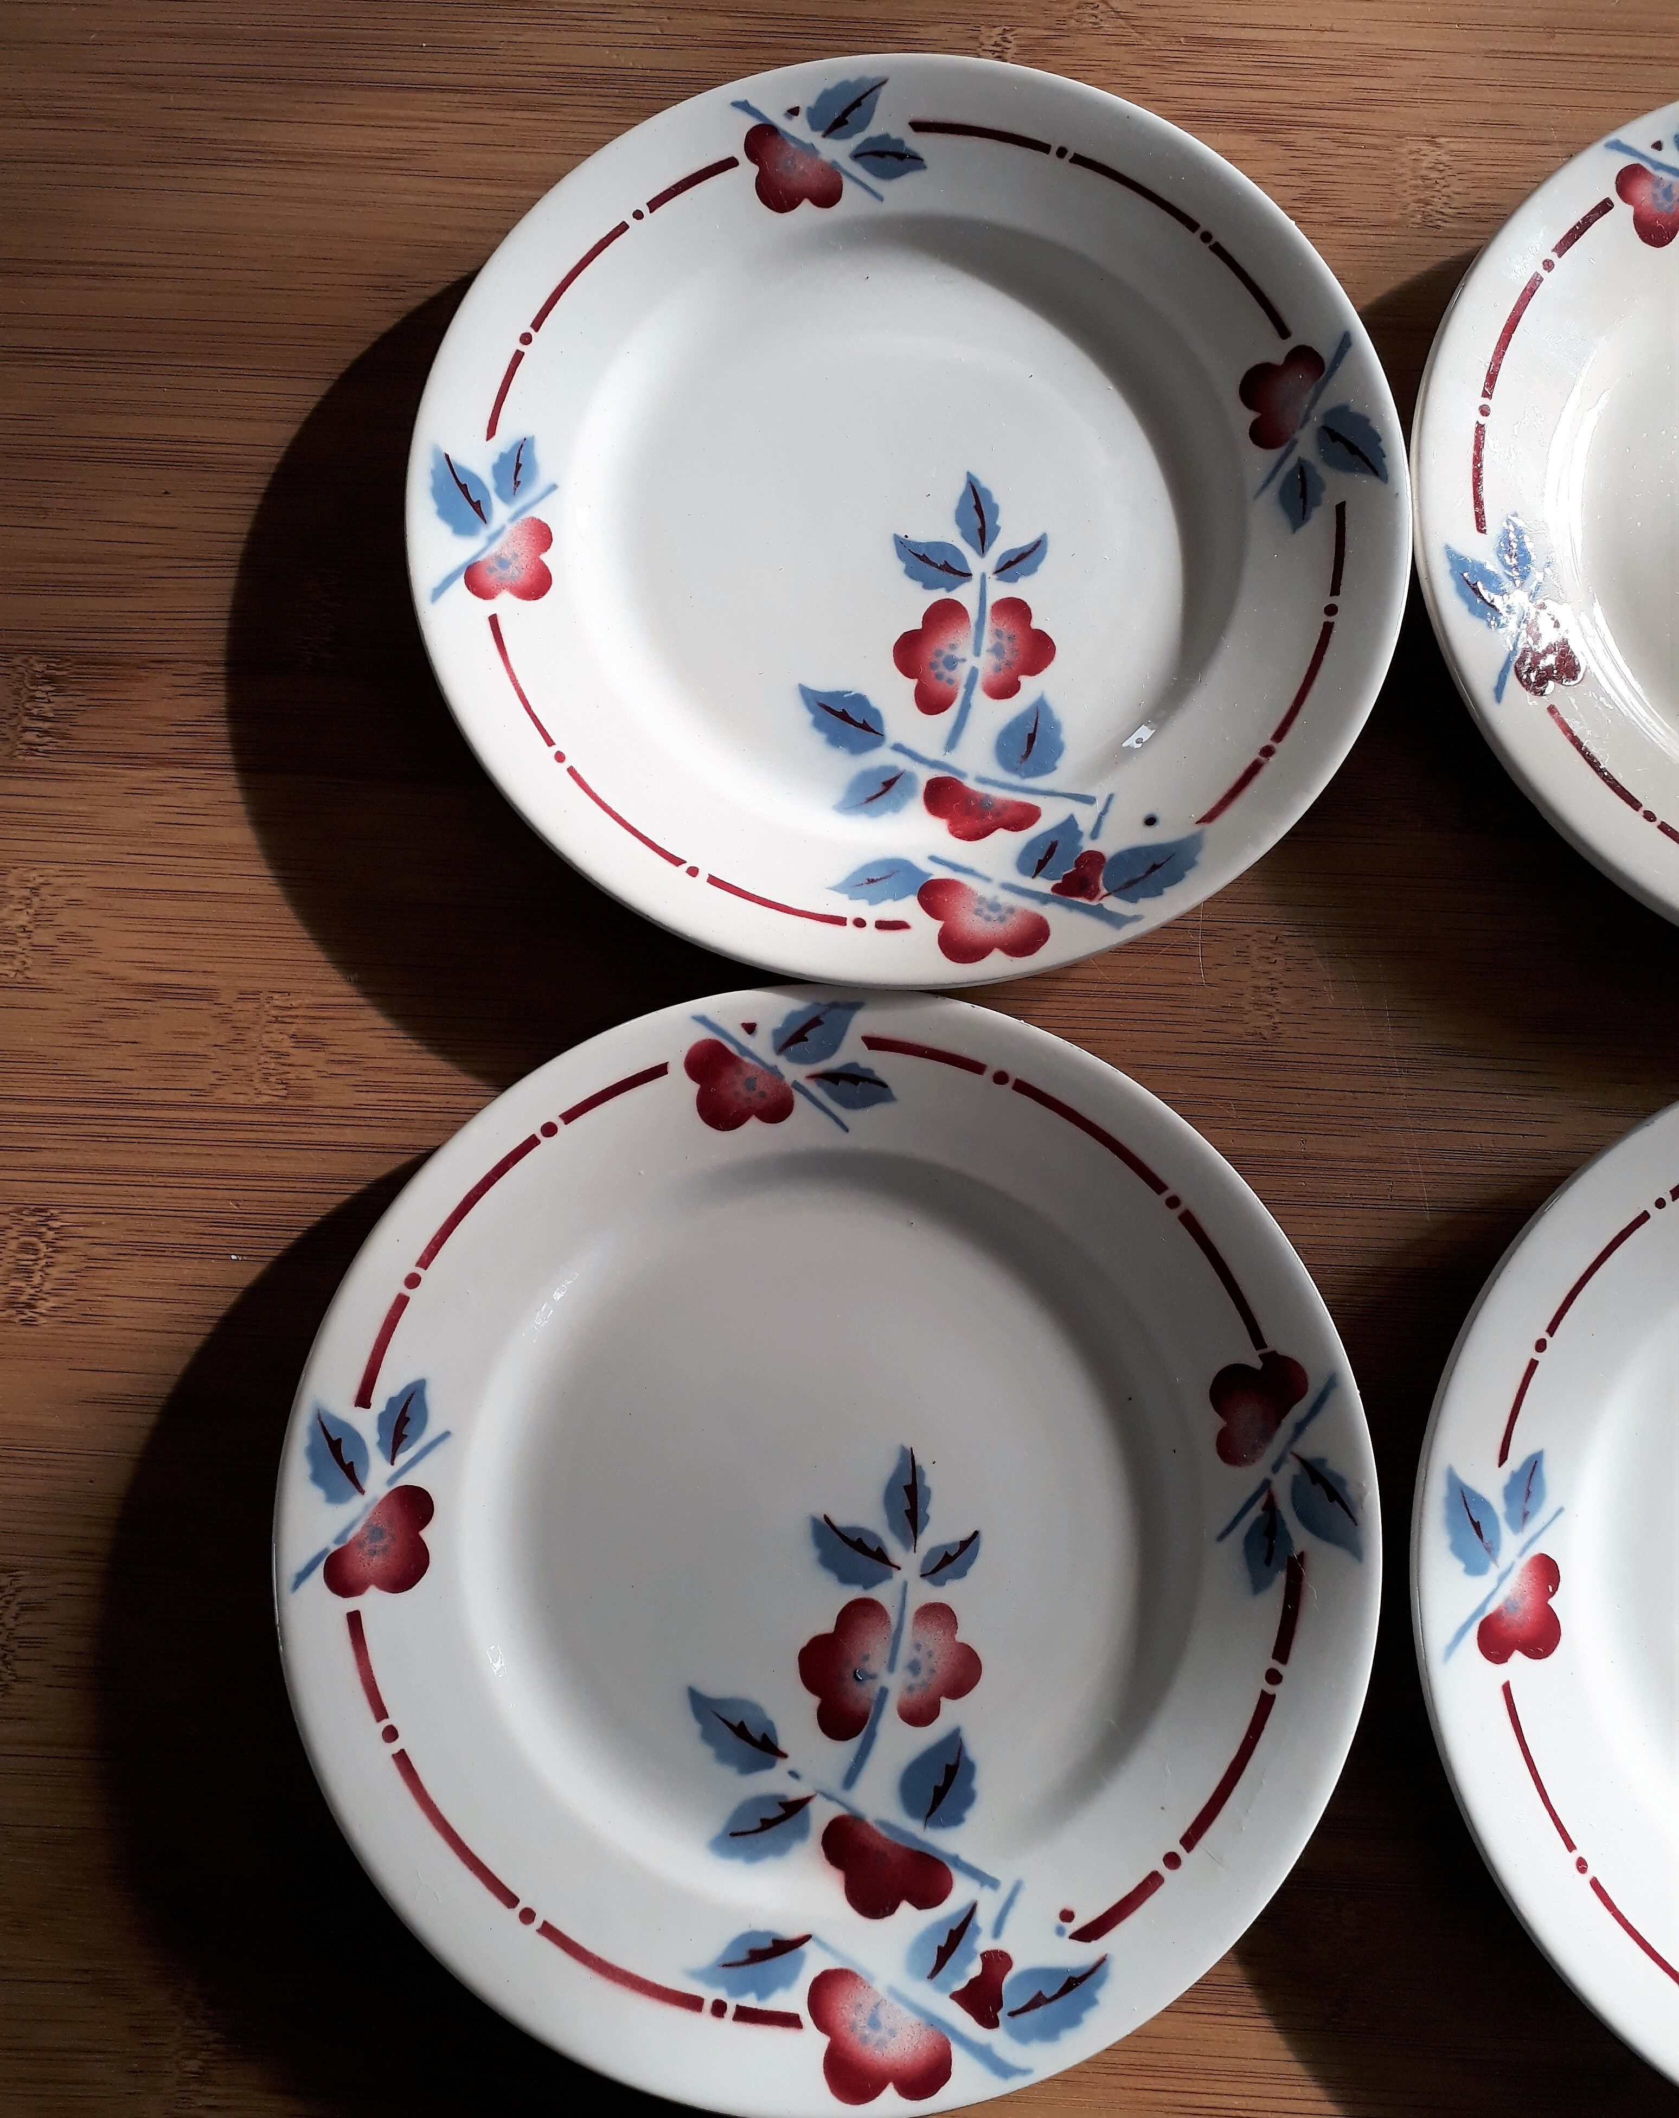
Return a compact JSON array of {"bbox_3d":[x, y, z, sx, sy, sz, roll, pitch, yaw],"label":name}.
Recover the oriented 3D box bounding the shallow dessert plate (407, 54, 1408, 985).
[{"bbox_3d":[0.014,-0.111,0.356,0.199,0.022,0.199,0,80,0],"label":"shallow dessert plate"}]

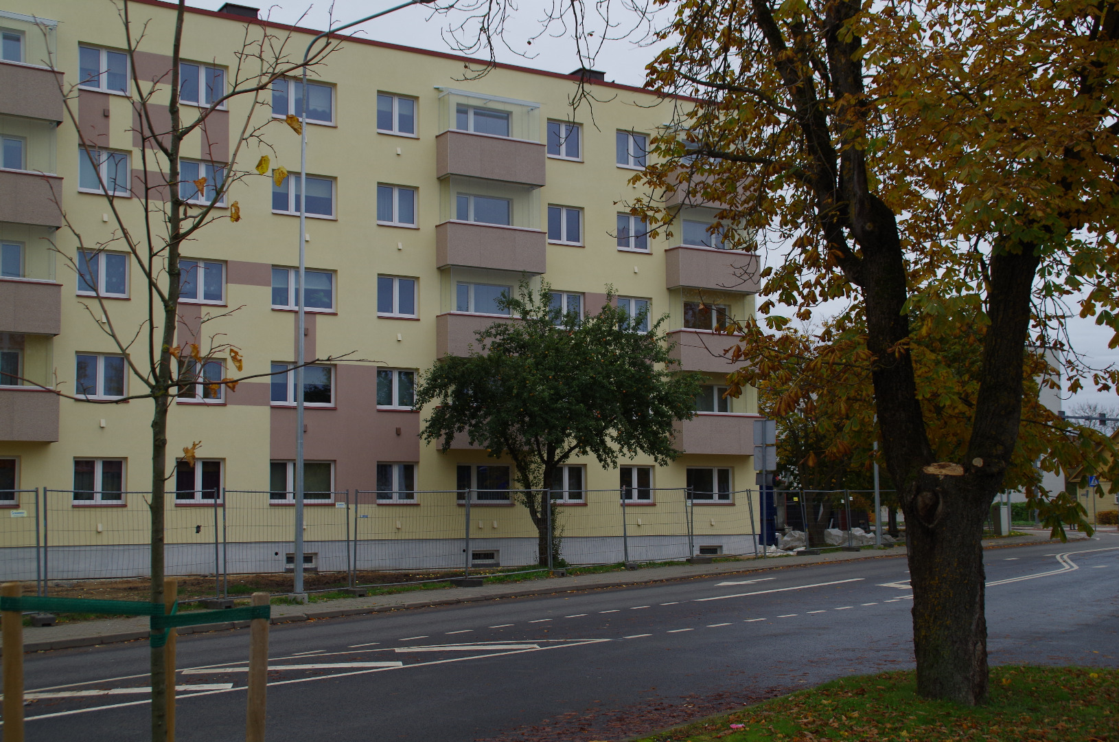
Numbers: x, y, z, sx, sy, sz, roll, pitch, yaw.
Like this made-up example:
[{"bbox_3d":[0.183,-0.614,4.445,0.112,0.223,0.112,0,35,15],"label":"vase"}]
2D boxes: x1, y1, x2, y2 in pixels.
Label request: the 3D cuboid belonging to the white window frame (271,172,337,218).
[{"bbox_3d":[-7.388,-5.033,43.804,1.980,1.200,0.120,3,-7,-32],"label":"white window frame"}]

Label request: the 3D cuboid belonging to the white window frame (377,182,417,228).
[{"bbox_3d":[-4.880,-4.898,45.400,1.390,1.200,0.120,3,-7,-32],"label":"white window frame"}]

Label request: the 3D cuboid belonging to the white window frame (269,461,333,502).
[{"bbox_3d":[-7.186,3.105,42.402,1.950,1.200,0.100,3,-7,-32],"label":"white window frame"}]

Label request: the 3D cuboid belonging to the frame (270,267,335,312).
[{"bbox_3d":[-7.345,-2.292,43.538,1.980,1.200,0.120,3,-7,-32],"label":"frame"}]

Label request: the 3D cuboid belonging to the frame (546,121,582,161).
[{"bbox_3d":[0.126,-7.271,48.102,1.360,1.200,0.100,3,-7,-32],"label":"frame"}]

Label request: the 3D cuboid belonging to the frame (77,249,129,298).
[{"bbox_3d":[-12.165,-2.556,40.470,1.390,1.200,0.120,3,-7,-32],"label":"frame"}]

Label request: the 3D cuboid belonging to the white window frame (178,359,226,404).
[{"bbox_3d":[-9.839,0.291,41.658,1.390,1.200,0.120,3,-7,-32],"label":"white window frame"}]

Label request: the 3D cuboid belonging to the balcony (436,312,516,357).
[{"bbox_3d":[-2.024,-0.934,46.152,3.418,1.298,0.742,3,-7,-32],"label":"balcony"}]

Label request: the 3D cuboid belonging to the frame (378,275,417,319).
[{"bbox_3d":[-4.753,-2.150,44.488,1.360,1.200,0.100,3,-7,-32],"label":"frame"}]

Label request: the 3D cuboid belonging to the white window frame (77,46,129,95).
[{"bbox_3d":[-12.285,-8.087,40.986,1.390,1.200,0.120,3,-7,-32],"label":"white window frame"}]

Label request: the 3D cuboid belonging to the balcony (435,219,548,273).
[{"bbox_3d":[-2.057,-3.666,46.412,3.418,1.282,0.763,3,-7,-32],"label":"balcony"}]

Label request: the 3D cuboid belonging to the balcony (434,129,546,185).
[{"bbox_3d":[-2.054,-6.322,46.073,3.313,1.247,0.820,3,-7,-32],"label":"balcony"}]

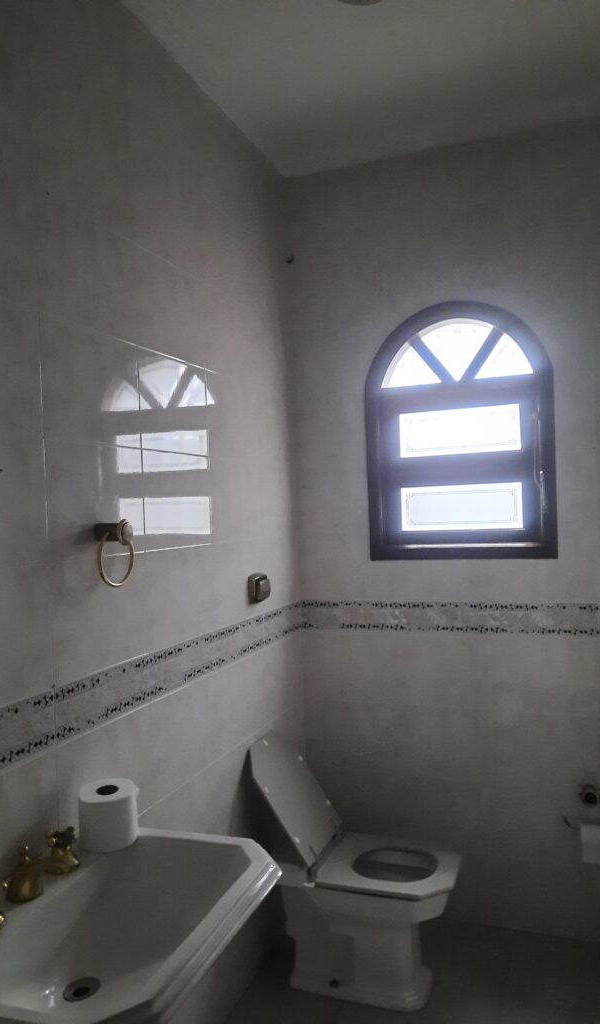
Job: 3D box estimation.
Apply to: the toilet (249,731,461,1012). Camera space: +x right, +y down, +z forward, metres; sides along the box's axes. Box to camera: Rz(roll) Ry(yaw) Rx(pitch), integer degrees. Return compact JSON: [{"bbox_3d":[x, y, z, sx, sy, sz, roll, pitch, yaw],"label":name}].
[{"bbox_3d":[0.174,1.091,2.301,0.617,0.722,0.350,-2,0,21],"label":"toilet"}]

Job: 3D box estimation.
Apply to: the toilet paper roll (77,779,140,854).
[{"bbox_3d":[-0.392,0.618,1.508,0.113,0.099,0.113,-2,0,0],"label":"toilet paper roll"}]

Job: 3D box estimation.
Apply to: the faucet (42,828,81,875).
[{"bbox_3d":[-0.455,0.635,1.414,0.068,0.075,0.068,-2,0,21],"label":"faucet"}]

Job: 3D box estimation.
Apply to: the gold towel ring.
[{"bbox_3d":[-0.406,0.094,1.632,0.075,0.149,0.126,-2,0,21],"label":"gold towel ring"}]

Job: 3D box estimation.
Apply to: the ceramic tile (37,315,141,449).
[{"bbox_3d":[-0.460,-0.277,1.643,0.010,0.252,0.348,-2,0,21],"label":"ceramic tile"}]

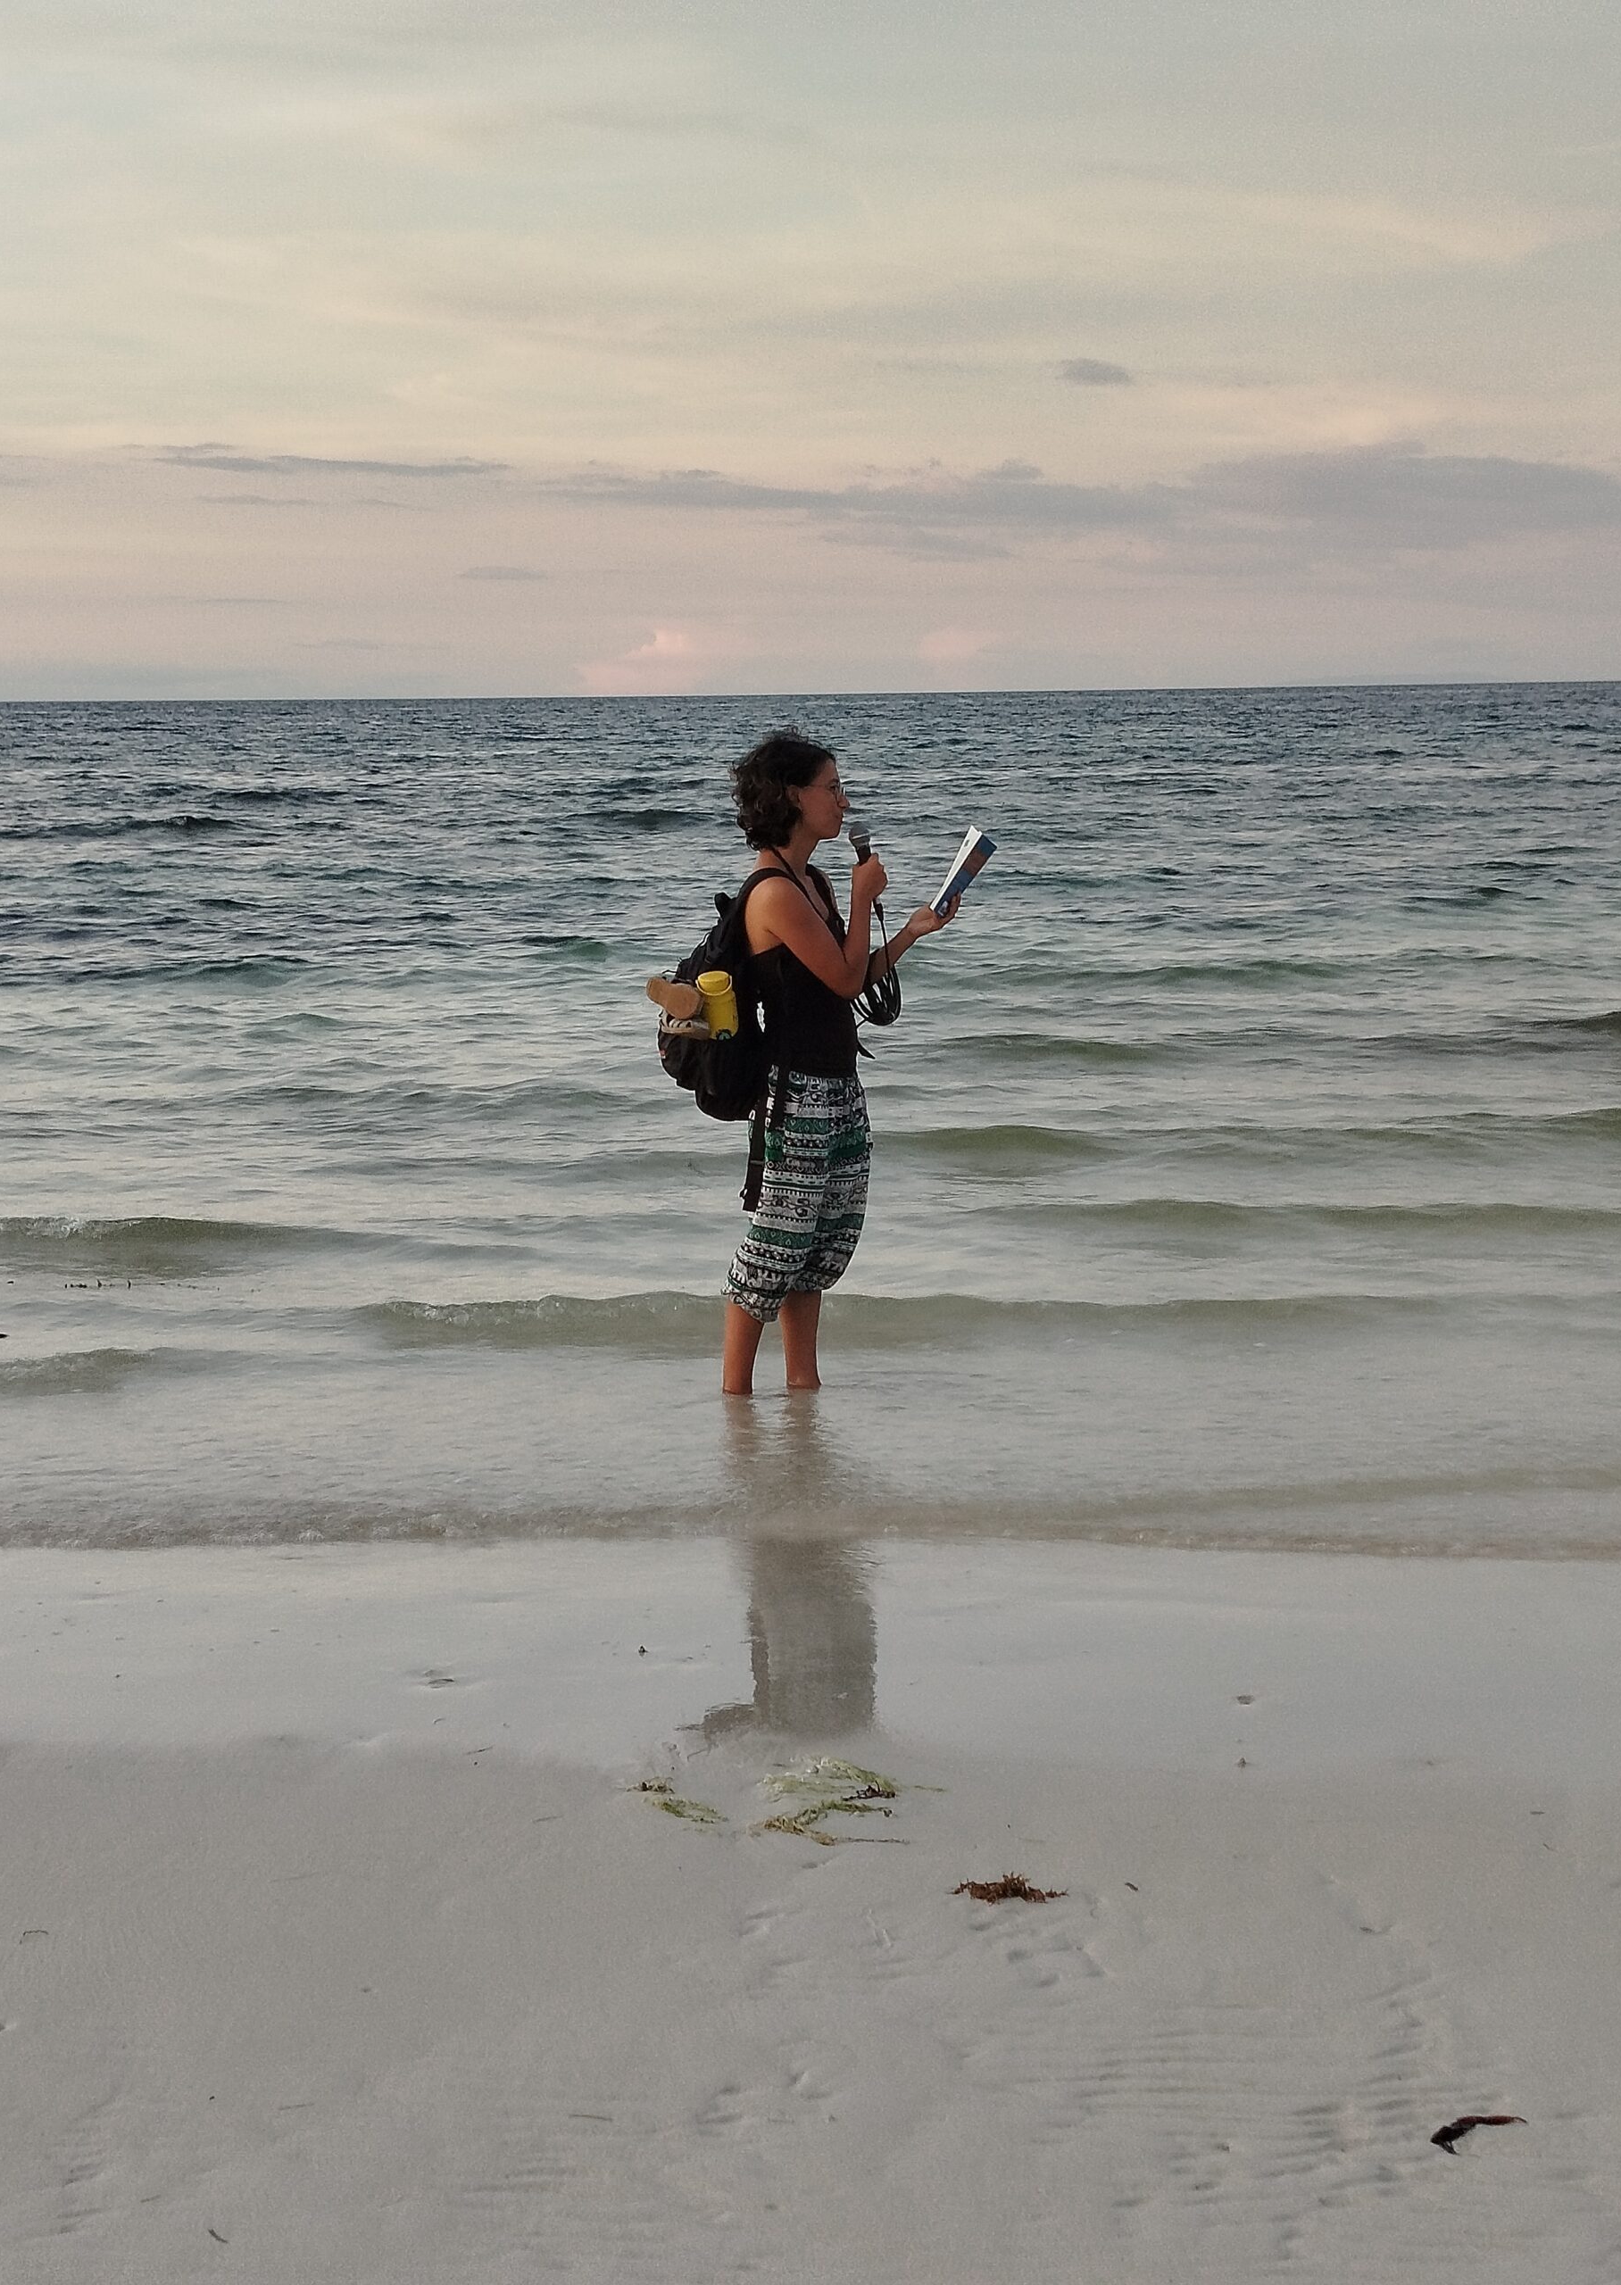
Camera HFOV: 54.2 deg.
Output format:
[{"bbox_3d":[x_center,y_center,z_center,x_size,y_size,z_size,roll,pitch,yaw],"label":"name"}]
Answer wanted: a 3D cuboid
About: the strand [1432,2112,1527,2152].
[{"bbox_3d":[0.725,1.065,1.715,0.112,0.018,0.038,-3,12,-10],"label":"strand"}]

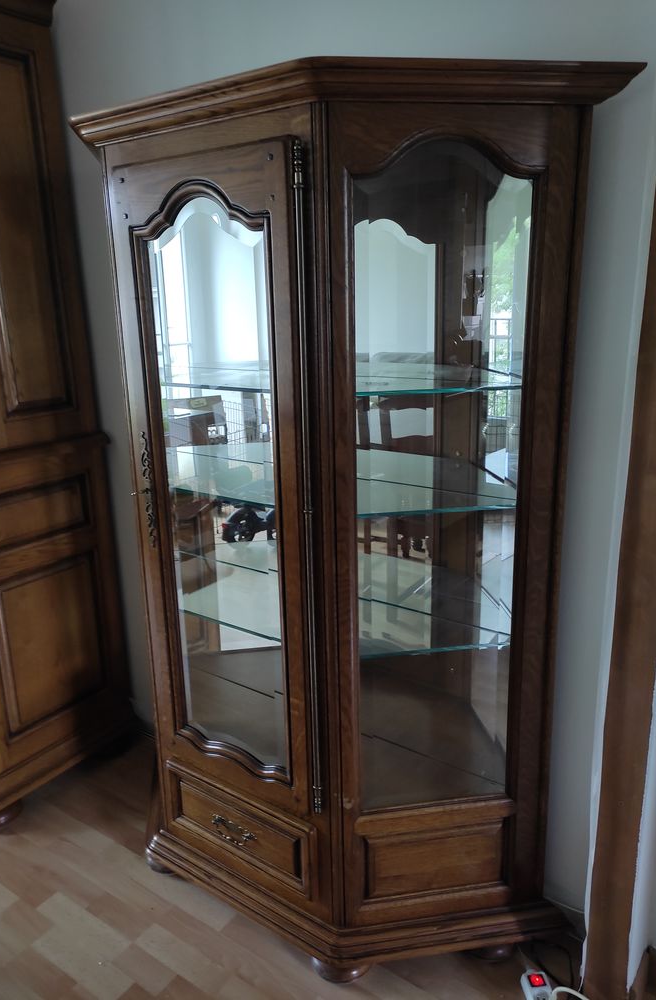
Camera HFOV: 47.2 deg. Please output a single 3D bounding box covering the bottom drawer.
[{"bbox_3d":[-0.131,0.729,1.829,0.458,0.171,0.270,10,19,36],"label":"bottom drawer"}]

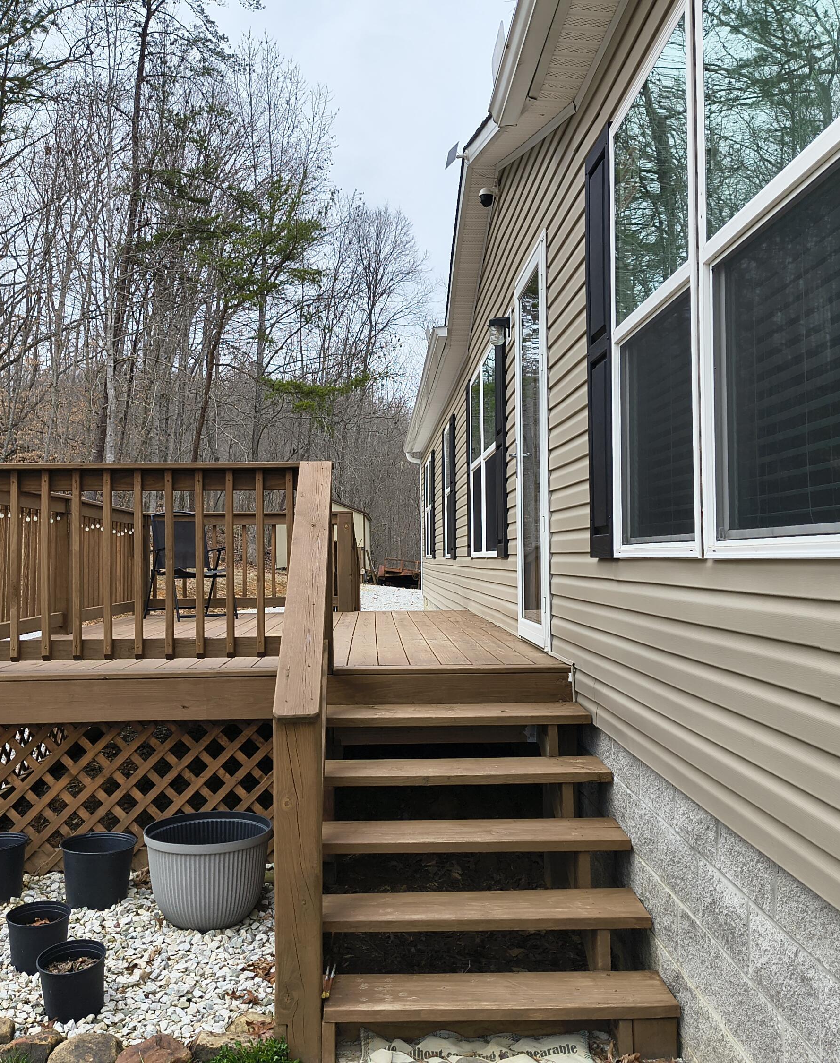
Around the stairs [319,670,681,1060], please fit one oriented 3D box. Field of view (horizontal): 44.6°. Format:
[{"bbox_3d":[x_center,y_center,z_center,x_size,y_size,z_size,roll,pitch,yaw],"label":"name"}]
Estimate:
[{"bbox_3d":[0.220,1.169,3.945,1.155,1.143,1.310,0,-1,-3],"label":"stairs"}]

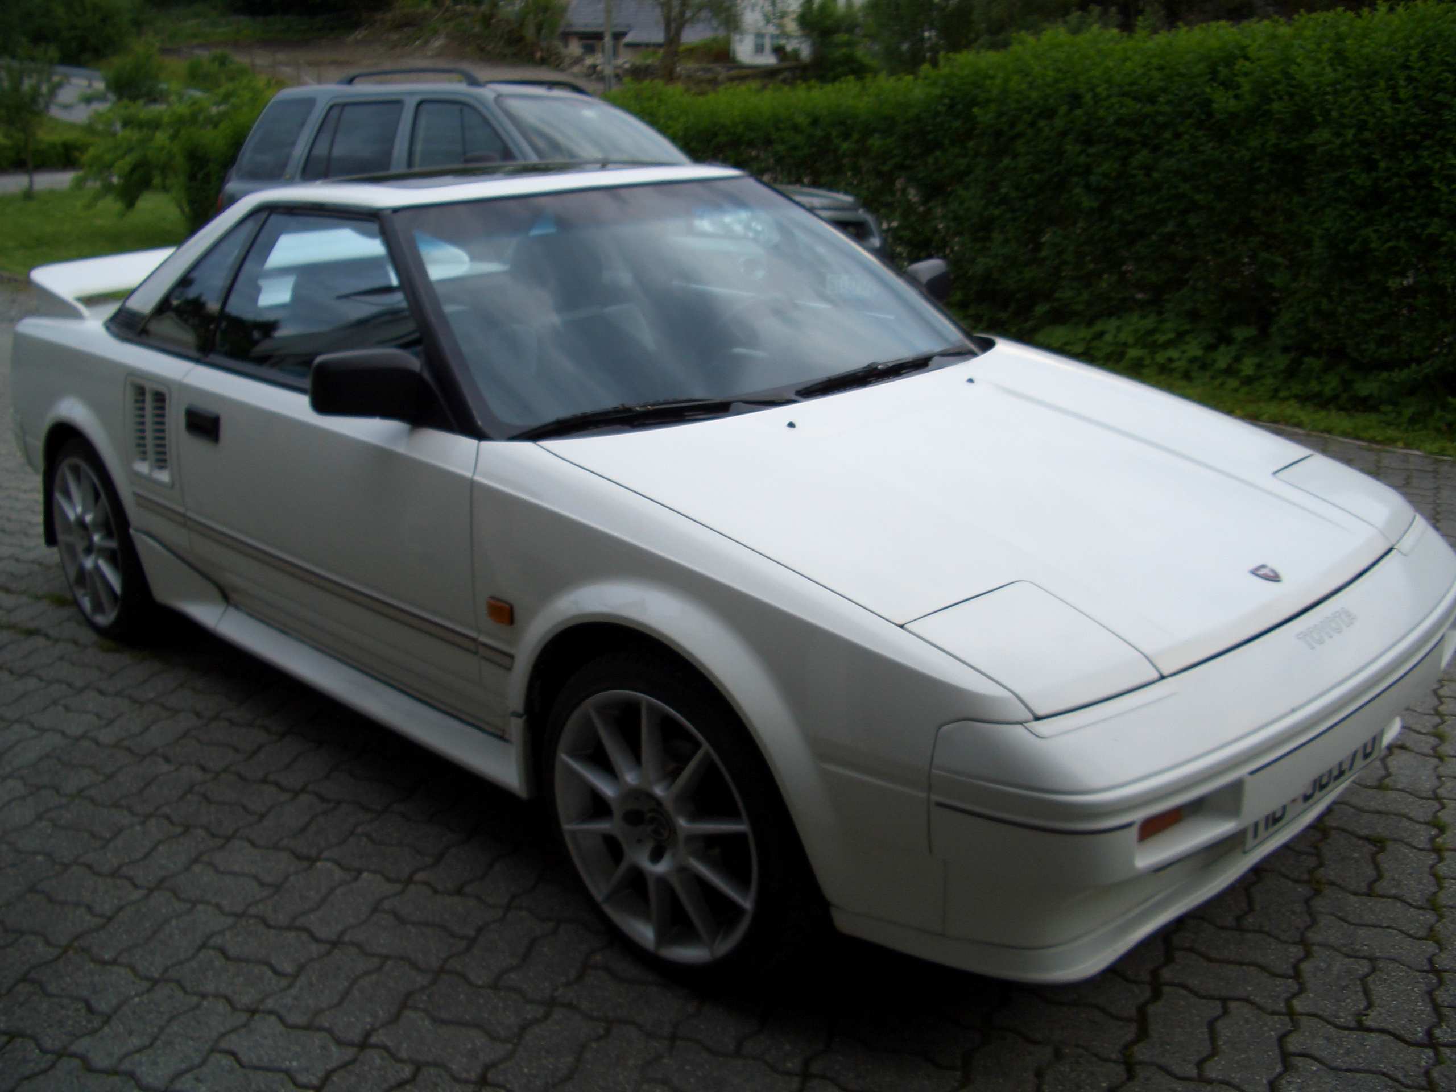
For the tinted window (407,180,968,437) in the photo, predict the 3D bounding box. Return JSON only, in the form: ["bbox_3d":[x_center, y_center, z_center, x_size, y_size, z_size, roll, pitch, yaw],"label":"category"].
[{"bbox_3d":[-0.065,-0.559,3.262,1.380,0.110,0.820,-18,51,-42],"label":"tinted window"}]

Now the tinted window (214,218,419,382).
[{"bbox_3d":[-0.834,-0.520,3.139,0.910,0.370,0.050,16,-3,43],"label":"tinted window"}]

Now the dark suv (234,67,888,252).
[{"bbox_3d":[-1.198,-2.054,9.172,4.400,1.740,1.840,9,18,31],"label":"dark suv"}]

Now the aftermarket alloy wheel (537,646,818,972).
[{"bbox_3d":[-0.053,0.444,2.515,0.600,0.600,0.215,15,24,41],"label":"aftermarket alloy wheel"}]

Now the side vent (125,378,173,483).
[{"bbox_3d":[-1.415,-0.278,3.617,0.050,0.250,0.270,-9,18,-44],"label":"side vent"}]

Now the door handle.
[{"bbox_3d":[-1.200,-0.280,3.386,0.040,0.064,0.165,-9,18,-44],"label":"door handle"}]

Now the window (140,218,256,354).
[{"bbox_3d":[-1.295,-0.661,3.589,0.410,0.345,0.045,16,-3,43],"label":"window"}]

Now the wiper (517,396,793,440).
[{"bbox_3d":[-0.132,-0.248,2.747,0.560,0.055,0.065,-6,29,-27],"label":"wiper"}]

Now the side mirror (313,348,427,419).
[{"bbox_3d":[-0.670,-0.305,2.766,0.195,0.125,0.115,-17,24,-42],"label":"side mirror"}]

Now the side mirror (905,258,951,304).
[{"bbox_3d":[0.497,-0.672,3.853,0.195,0.125,0.115,-17,24,-42],"label":"side mirror"}]

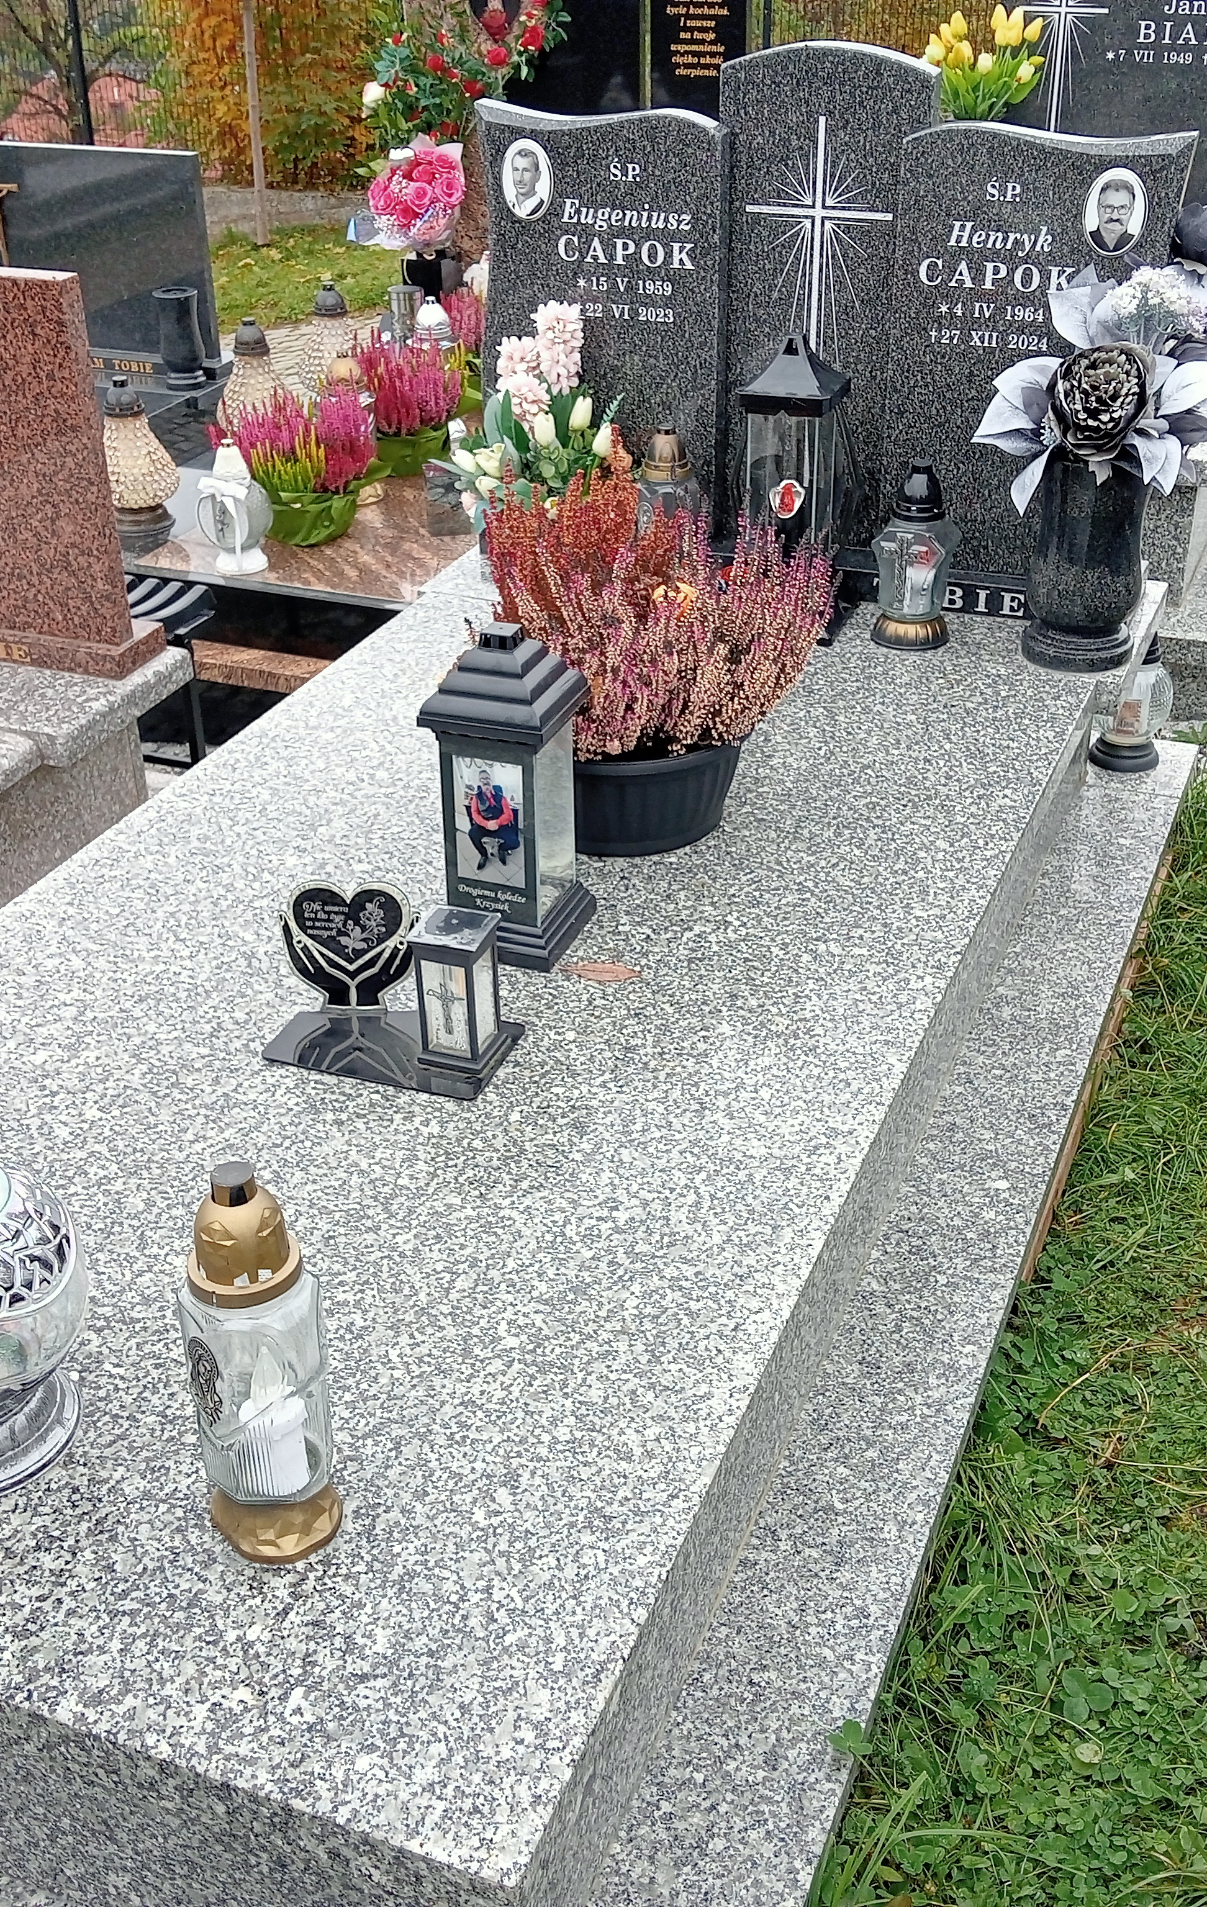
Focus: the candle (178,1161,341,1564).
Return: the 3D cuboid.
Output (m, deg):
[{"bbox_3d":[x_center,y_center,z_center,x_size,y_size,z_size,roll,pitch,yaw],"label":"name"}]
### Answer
[{"bbox_3d":[-0.249,0.293,1.484,0.102,0.322,0.102,0,30,0],"label":"candle"}]

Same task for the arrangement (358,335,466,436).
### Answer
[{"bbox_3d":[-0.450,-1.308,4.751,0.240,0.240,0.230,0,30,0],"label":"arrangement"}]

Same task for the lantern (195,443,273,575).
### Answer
[{"bbox_3d":[-0.676,-0.829,3.774,0.135,0.222,0.130,8,29,16],"label":"lantern"}]

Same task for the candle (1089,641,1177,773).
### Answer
[{"bbox_3d":[0.810,-0.399,3.142,0.125,0.217,0.125,11,32,19],"label":"candle"}]

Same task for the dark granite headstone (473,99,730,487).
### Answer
[{"bbox_3d":[0.008,-1.024,3.331,0.410,0.655,0.075,11,31,18],"label":"dark granite headstone"}]

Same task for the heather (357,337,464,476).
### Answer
[{"bbox_3d":[-0.393,-1.137,4.278,0.230,0.250,0.210,0,30,0],"label":"heather"}]

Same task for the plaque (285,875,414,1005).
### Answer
[{"bbox_3d":[-0.266,-0.006,2.156,0.145,0.153,0.018,11,32,19],"label":"plaque"}]

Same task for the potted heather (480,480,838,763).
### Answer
[{"bbox_3d":[0.063,-0.337,2.427,0.410,0.365,0.380,0,30,0],"label":"potted heather"}]

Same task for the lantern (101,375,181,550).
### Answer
[{"bbox_3d":[-0.976,-1.036,4.284,0.195,0.342,0.195,11,31,18],"label":"lantern"}]

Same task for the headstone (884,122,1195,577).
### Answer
[{"bbox_3d":[0.643,-0.899,3.089,0.415,0.660,0.070,10,30,19],"label":"headstone"}]

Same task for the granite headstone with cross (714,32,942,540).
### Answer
[{"bbox_3d":[0.347,-1.032,3.251,0.330,0.750,0.075,11,31,18],"label":"granite headstone with cross"}]

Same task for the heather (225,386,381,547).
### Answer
[{"bbox_3d":[-0.566,-0.929,3.925,0.295,0.250,0.270,0,30,0],"label":"heather"}]

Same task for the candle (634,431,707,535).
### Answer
[{"bbox_3d":[0.110,-0.678,3.200,0.115,0.287,0.115,11,31,18],"label":"candle"}]

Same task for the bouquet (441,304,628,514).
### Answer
[{"bbox_3d":[-0.109,-0.831,3.201,0.265,0.345,0.240,10,30,19],"label":"bouquet"}]

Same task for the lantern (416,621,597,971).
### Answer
[{"bbox_3d":[-0.101,-0.180,2.181,0.151,0.343,0.156,11,32,18],"label":"lantern"}]

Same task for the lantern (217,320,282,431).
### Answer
[{"bbox_3d":[-0.796,-1.291,4.728,0.195,0.342,0.195,11,31,18],"label":"lantern"}]

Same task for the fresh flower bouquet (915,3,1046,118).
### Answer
[{"bbox_3d":[0.907,-2.126,4.936,0.290,0.310,0.270,11,32,18],"label":"fresh flower bouquet"}]

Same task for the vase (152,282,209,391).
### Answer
[{"bbox_3d":[-1.149,-1.673,5.577,0.122,0.252,0.122,-1,28,0],"label":"vase"}]

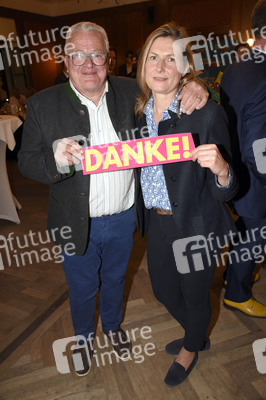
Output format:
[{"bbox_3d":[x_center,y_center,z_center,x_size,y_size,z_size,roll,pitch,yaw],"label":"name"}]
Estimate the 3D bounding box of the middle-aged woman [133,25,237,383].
[{"bbox_3d":[0.236,0.119,1.569,0.500,1.710,0.440,5,21,21],"label":"middle-aged woman"}]

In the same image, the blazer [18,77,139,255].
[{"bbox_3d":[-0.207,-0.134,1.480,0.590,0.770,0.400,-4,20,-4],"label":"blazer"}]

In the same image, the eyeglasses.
[{"bbox_3d":[-0.174,-0.552,1.318,0.145,0.050,0.145,-4,20,-7],"label":"eyeglasses"}]

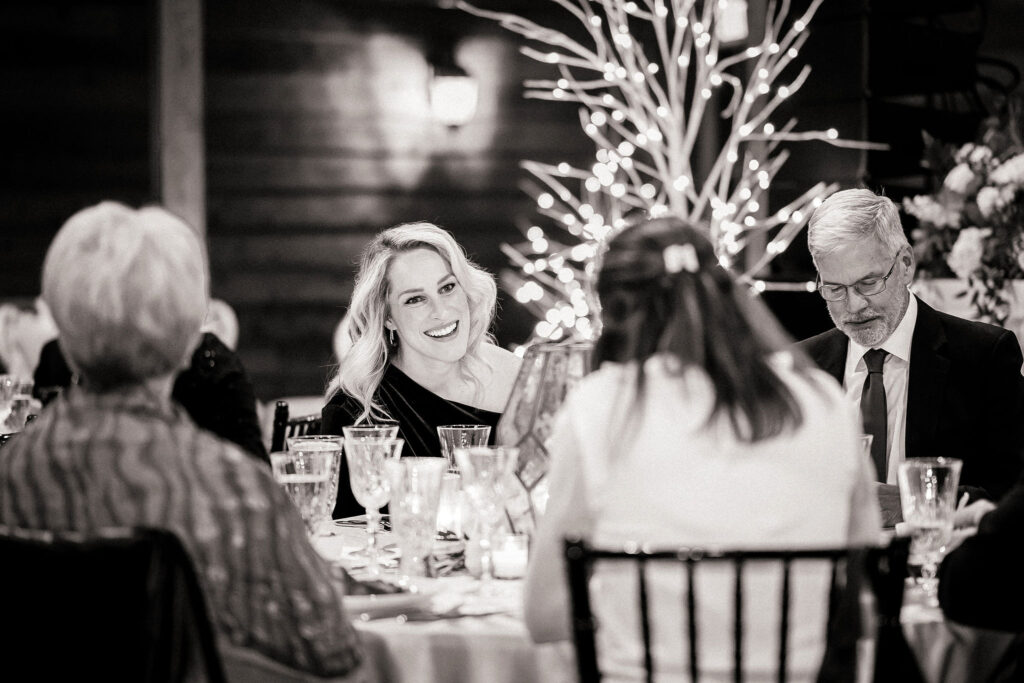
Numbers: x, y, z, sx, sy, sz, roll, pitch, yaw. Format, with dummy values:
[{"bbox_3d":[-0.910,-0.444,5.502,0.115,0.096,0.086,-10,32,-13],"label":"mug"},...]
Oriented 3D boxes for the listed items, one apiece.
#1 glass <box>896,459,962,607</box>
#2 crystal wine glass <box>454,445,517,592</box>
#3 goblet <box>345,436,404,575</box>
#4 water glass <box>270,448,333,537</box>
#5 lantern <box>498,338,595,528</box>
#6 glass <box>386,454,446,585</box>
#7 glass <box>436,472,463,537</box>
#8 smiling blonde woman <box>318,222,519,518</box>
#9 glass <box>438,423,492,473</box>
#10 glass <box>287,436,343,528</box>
[{"bbox_3d":[0.557,0.247,3.220,0.085,0.185,0.085,0,2,0],"label":"glass"},{"bbox_3d":[-0.036,0.244,3.300,0.085,0.192,0.085,0,2,0],"label":"crystal wine glass"},{"bbox_3d":[-0.199,0.240,3.500,0.085,0.191,0.085,0,2,0],"label":"goblet"},{"bbox_3d":[-0.293,0.249,3.370,0.085,0.182,0.085,0,2,0],"label":"water glass"},{"bbox_3d":[0.106,0.167,3.760,0.250,0.320,0.250,0,2,0],"label":"lantern"},{"bbox_3d":[-0.132,0.250,3.350,0.084,0.178,0.084,0,2,0],"label":"glass"},{"bbox_3d":[-0.092,0.270,3.920,0.080,0.108,0.080,0,2,0],"label":"glass"},{"bbox_3d":[-0.153,0.428,4.320,0.480,1.270,0.700,-1,2,-11],"label":"smiling blonde woman"},{"bbox_3d":[-0.077,0.232,3.850,0.086,0.187,0.086,0,2,0],"label":"glass"},{"bbox_3d":[-0.289,0.240,3.560,0.085,0.189,0.085,0,2,0],"label":"glass"}]

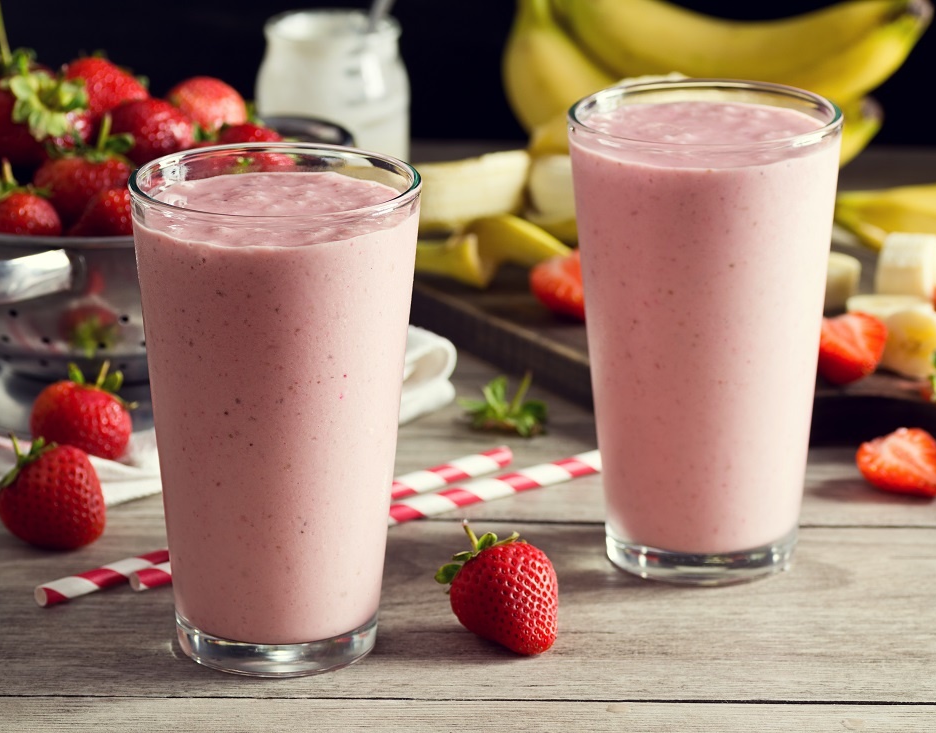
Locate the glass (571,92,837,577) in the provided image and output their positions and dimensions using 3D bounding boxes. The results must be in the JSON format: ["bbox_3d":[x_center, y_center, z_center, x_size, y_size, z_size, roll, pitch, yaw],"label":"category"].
[{"bbox_3d":[0.077,-0.009,1.350,0.088,0.150,0.088,0,18,0],"label":"glass"}]

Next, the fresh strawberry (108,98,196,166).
[{"bbox_3d":[-0.114,-0.084,1.485,0.034,0.033,0.033,0,18,0],"label":"fresh strawberry"}]

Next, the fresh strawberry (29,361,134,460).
[{"bbox_3d":[-0.135,0.017,1.445,0.035,0.035,0.037,16,61,-5],"label":"fresh strawberry"}]

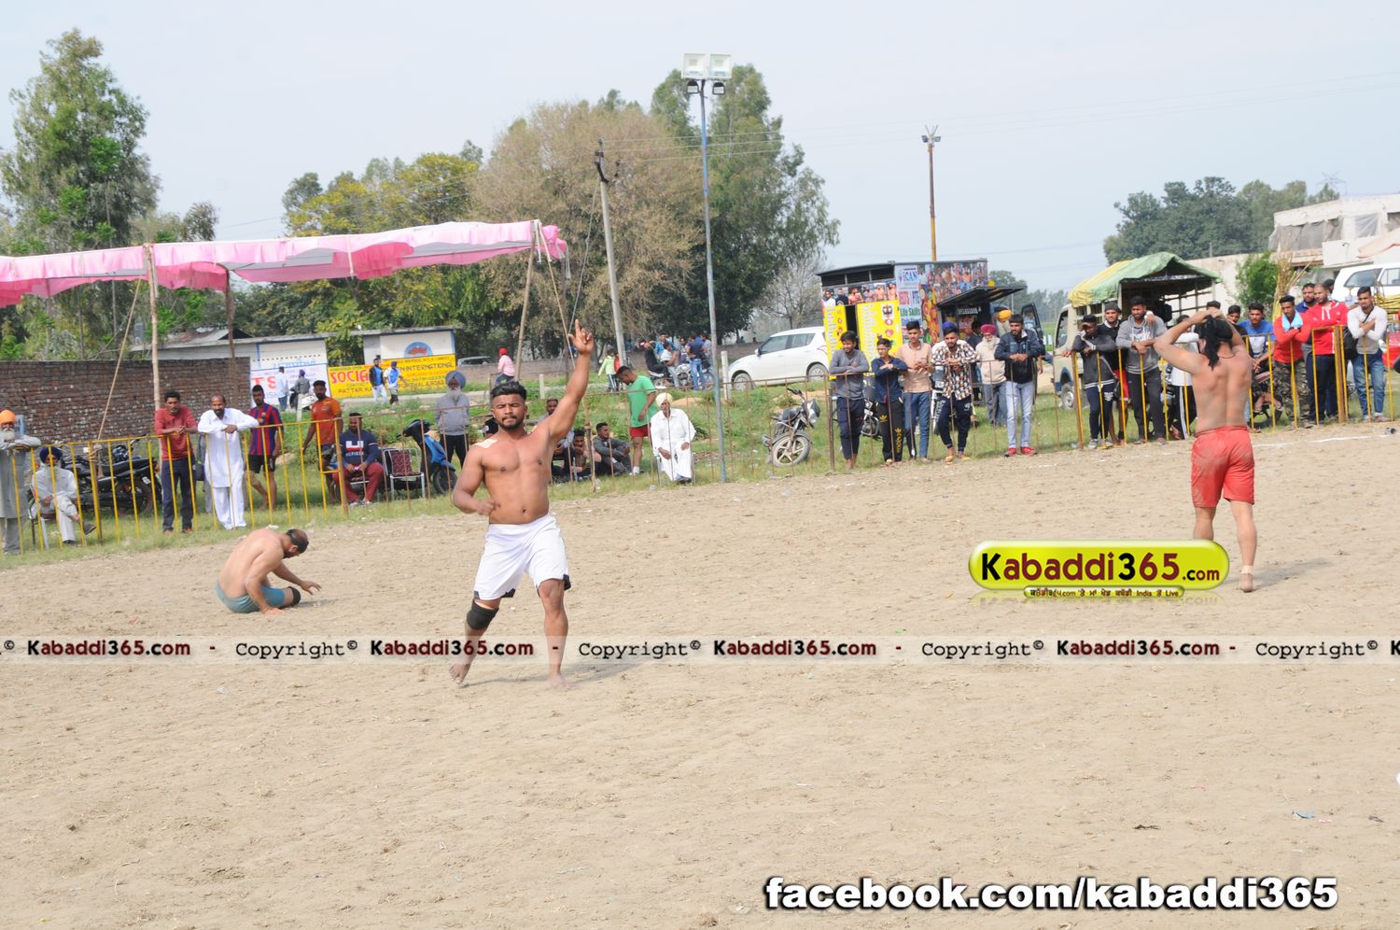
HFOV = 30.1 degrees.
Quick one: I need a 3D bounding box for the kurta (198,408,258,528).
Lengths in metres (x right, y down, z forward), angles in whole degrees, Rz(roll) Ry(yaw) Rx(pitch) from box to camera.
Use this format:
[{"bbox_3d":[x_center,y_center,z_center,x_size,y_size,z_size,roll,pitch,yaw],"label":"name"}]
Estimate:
[{"bbox_3d":[-5.774,0.040,31.800,0.680,1.480,0.480,-5,3,-14],"label":"kurta"}]

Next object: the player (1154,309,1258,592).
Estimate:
[{"bbox_3d":[3.247,-0.095,16.700,0.660,1.800,0.600,-5,3,-9],"label":"player"}]

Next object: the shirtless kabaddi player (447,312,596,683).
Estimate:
[{"bbox_3d":[-0.994,0.217,14.550,0.780,2.030,0.680,-5,3,-9],"label":"shirtless kabaddi player"}]

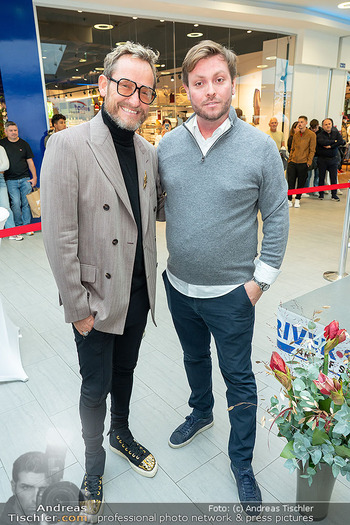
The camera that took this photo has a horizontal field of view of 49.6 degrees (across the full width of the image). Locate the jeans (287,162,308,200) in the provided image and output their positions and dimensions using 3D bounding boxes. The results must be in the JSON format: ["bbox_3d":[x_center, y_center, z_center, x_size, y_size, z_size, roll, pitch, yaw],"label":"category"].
[{"bbox_3d":[2.616,-1.726,8.040,0.420,0.880,0.300,7,20,23],"label":"jeans"}]

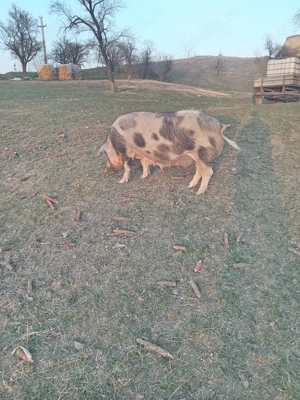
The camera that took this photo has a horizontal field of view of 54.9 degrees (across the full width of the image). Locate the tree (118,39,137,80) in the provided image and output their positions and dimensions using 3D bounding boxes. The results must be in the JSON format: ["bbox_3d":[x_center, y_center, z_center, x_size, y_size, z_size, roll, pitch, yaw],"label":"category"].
[{"bbox_3d":[-1.904,-12.158,25.000,1.471,3.687,1.471,-1,17,0],"label":"tree"}]

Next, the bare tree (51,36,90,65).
[{"bbox_3d":[-7.065,-13.005,26.000,3.420,3.469,3.078,-1,17,0],"label":"bare tree"}]

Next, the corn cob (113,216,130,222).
[{"bbox_3d":[-0.249,0.165,2.512,0.156,0.032,0.035,9,24,20],"label":"corn cob"}]

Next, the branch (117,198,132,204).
[{"bbox_3d":[-0.252,0.010,2.887,0.159,0.032,0.035,-12,25,-27],"label":"branch"}]

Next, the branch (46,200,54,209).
[{"bbox_3d":[-1.135,0.052,3.287,0.035,0.035,0.232,-15,27,-31],"label":"branch"}]

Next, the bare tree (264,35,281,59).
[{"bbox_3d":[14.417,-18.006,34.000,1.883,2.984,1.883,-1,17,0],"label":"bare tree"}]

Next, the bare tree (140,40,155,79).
[{"bbox_3d":[-0.251,-15.992,33.000,1.600,4.000,1.600,-1,22,0],"label":"bare tree"}]

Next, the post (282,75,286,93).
[{"bbox_3d":[6.006,-5.157,12.900,0.110,0.710,0.090,11,24,26],"label":"post"}]

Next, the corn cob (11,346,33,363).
[{"bbox_3d":[-0.658,0.799,1.492,0.157,0.050,0.070,13,26,29],"label":"corn cob"}]

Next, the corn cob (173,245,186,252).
[{"bbox_3d":[0.253,0.411,2.434,0.108,0.036,0.036,5,23,11],"label":"corn cob"}]

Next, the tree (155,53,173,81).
[{"bbox_3d":[1.168,-11.552,25.000,1.558,2.458,1.558,-1,17,0],"label":"tree"}]

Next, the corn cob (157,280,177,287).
[{"bbox_3d":[0.118,0.585,2.021,0.137,0.034,0.034,3,23,7],"label":"corn cob"}]

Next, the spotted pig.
[{"bbox_3d":[0.197,-0.570,3.217,1.520,0.890,0.470,7,20,21],"label":"spotted pig"}]

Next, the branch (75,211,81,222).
[{"bbox_3d":[-0.633,0.145,2.558,0.037,0.034,0.164,-3,23,-6],"label":"branch"}]

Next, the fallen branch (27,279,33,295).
[{"bbox_3d":[-0.701,0.506,1.688,0.037,0.034,0.118,-8,24,-19],"label":"fallen branch"}]

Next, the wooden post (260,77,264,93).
[{"bbox_3d":[5.218,-5.325,13.400,0.110,0.680,0.090,11,24,26],"label":"wooden post"}]

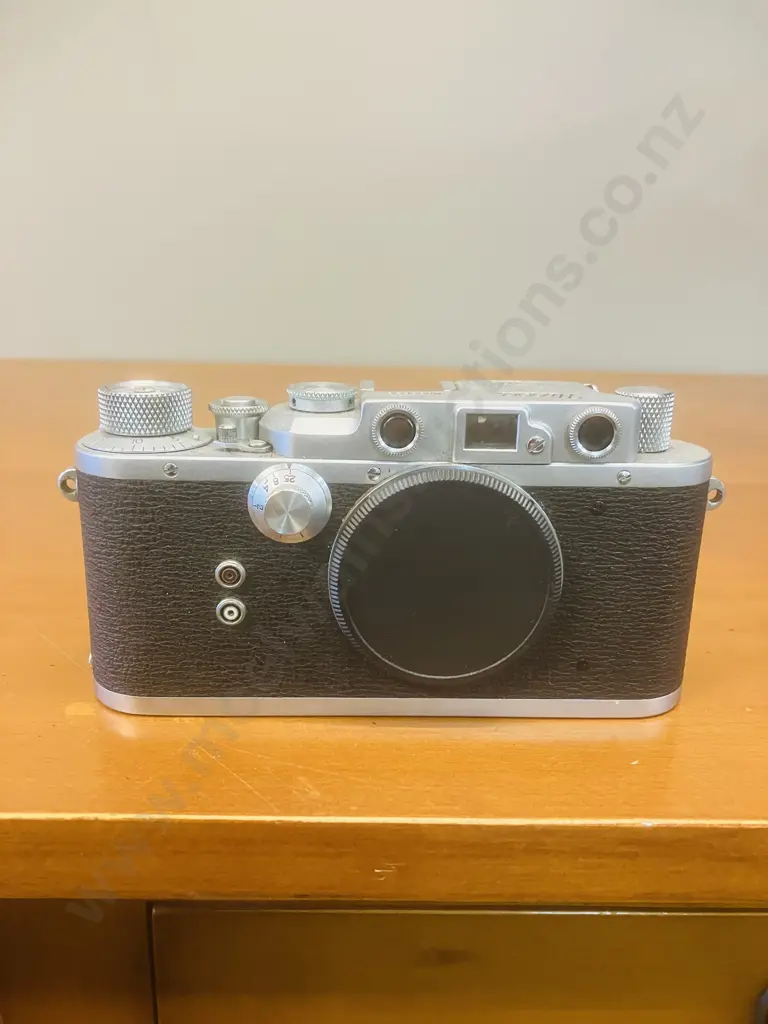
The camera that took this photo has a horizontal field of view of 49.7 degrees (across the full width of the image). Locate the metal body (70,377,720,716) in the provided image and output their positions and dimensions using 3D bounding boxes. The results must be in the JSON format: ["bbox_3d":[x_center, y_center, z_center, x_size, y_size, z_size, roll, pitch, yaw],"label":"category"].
[{"bbox_3d":[0.002,0.008,0.179,0.144,0.070,0.041,1,15,-1],"label":"metal body"}]

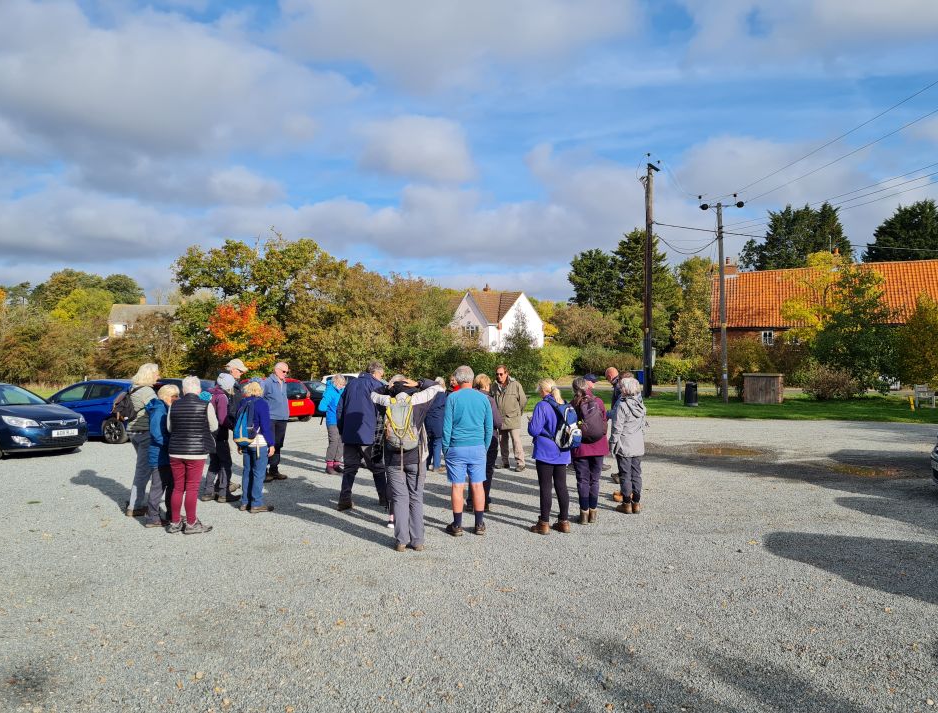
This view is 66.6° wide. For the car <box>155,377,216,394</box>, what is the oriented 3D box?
[{"bbox_3d":[-8.430,1.341,20.500,4.100,1.460,1.760,-1,-1,35],"label":"car"}]

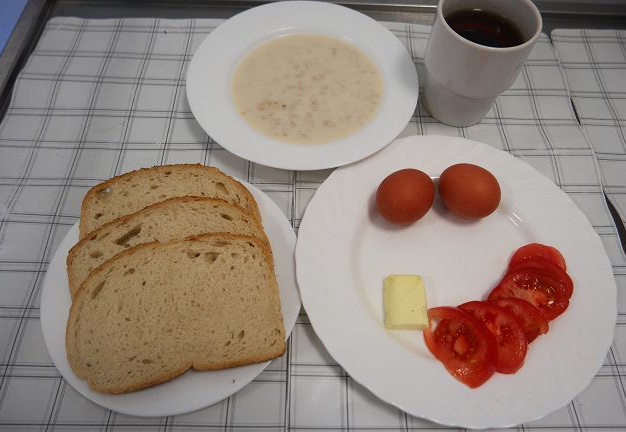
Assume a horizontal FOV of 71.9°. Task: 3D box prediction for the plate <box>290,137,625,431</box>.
[{"bbox_3d":[0.110,0.038,0.351,0.247,0.022,0.247,0,60,-1],"label":"plate"}]

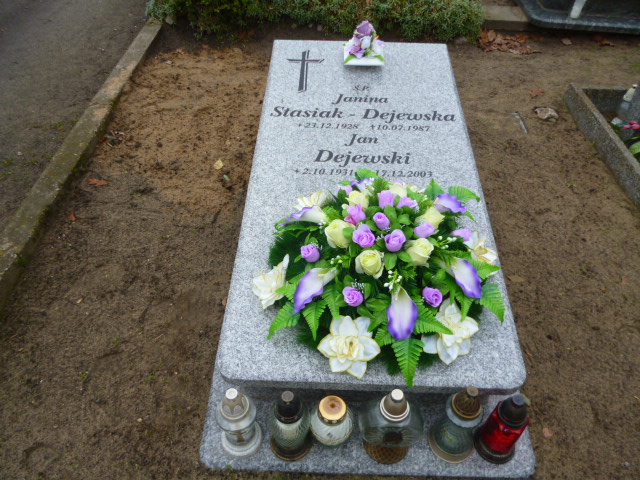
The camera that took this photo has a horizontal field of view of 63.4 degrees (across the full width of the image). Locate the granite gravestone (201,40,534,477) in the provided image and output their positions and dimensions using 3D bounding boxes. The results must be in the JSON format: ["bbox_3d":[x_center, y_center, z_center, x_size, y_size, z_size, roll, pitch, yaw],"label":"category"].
[{"bbox_3d":[0.160,-0.160,1.902,0.895,0.424,1.870,2,43,1],"label":"granite gravestone"}]

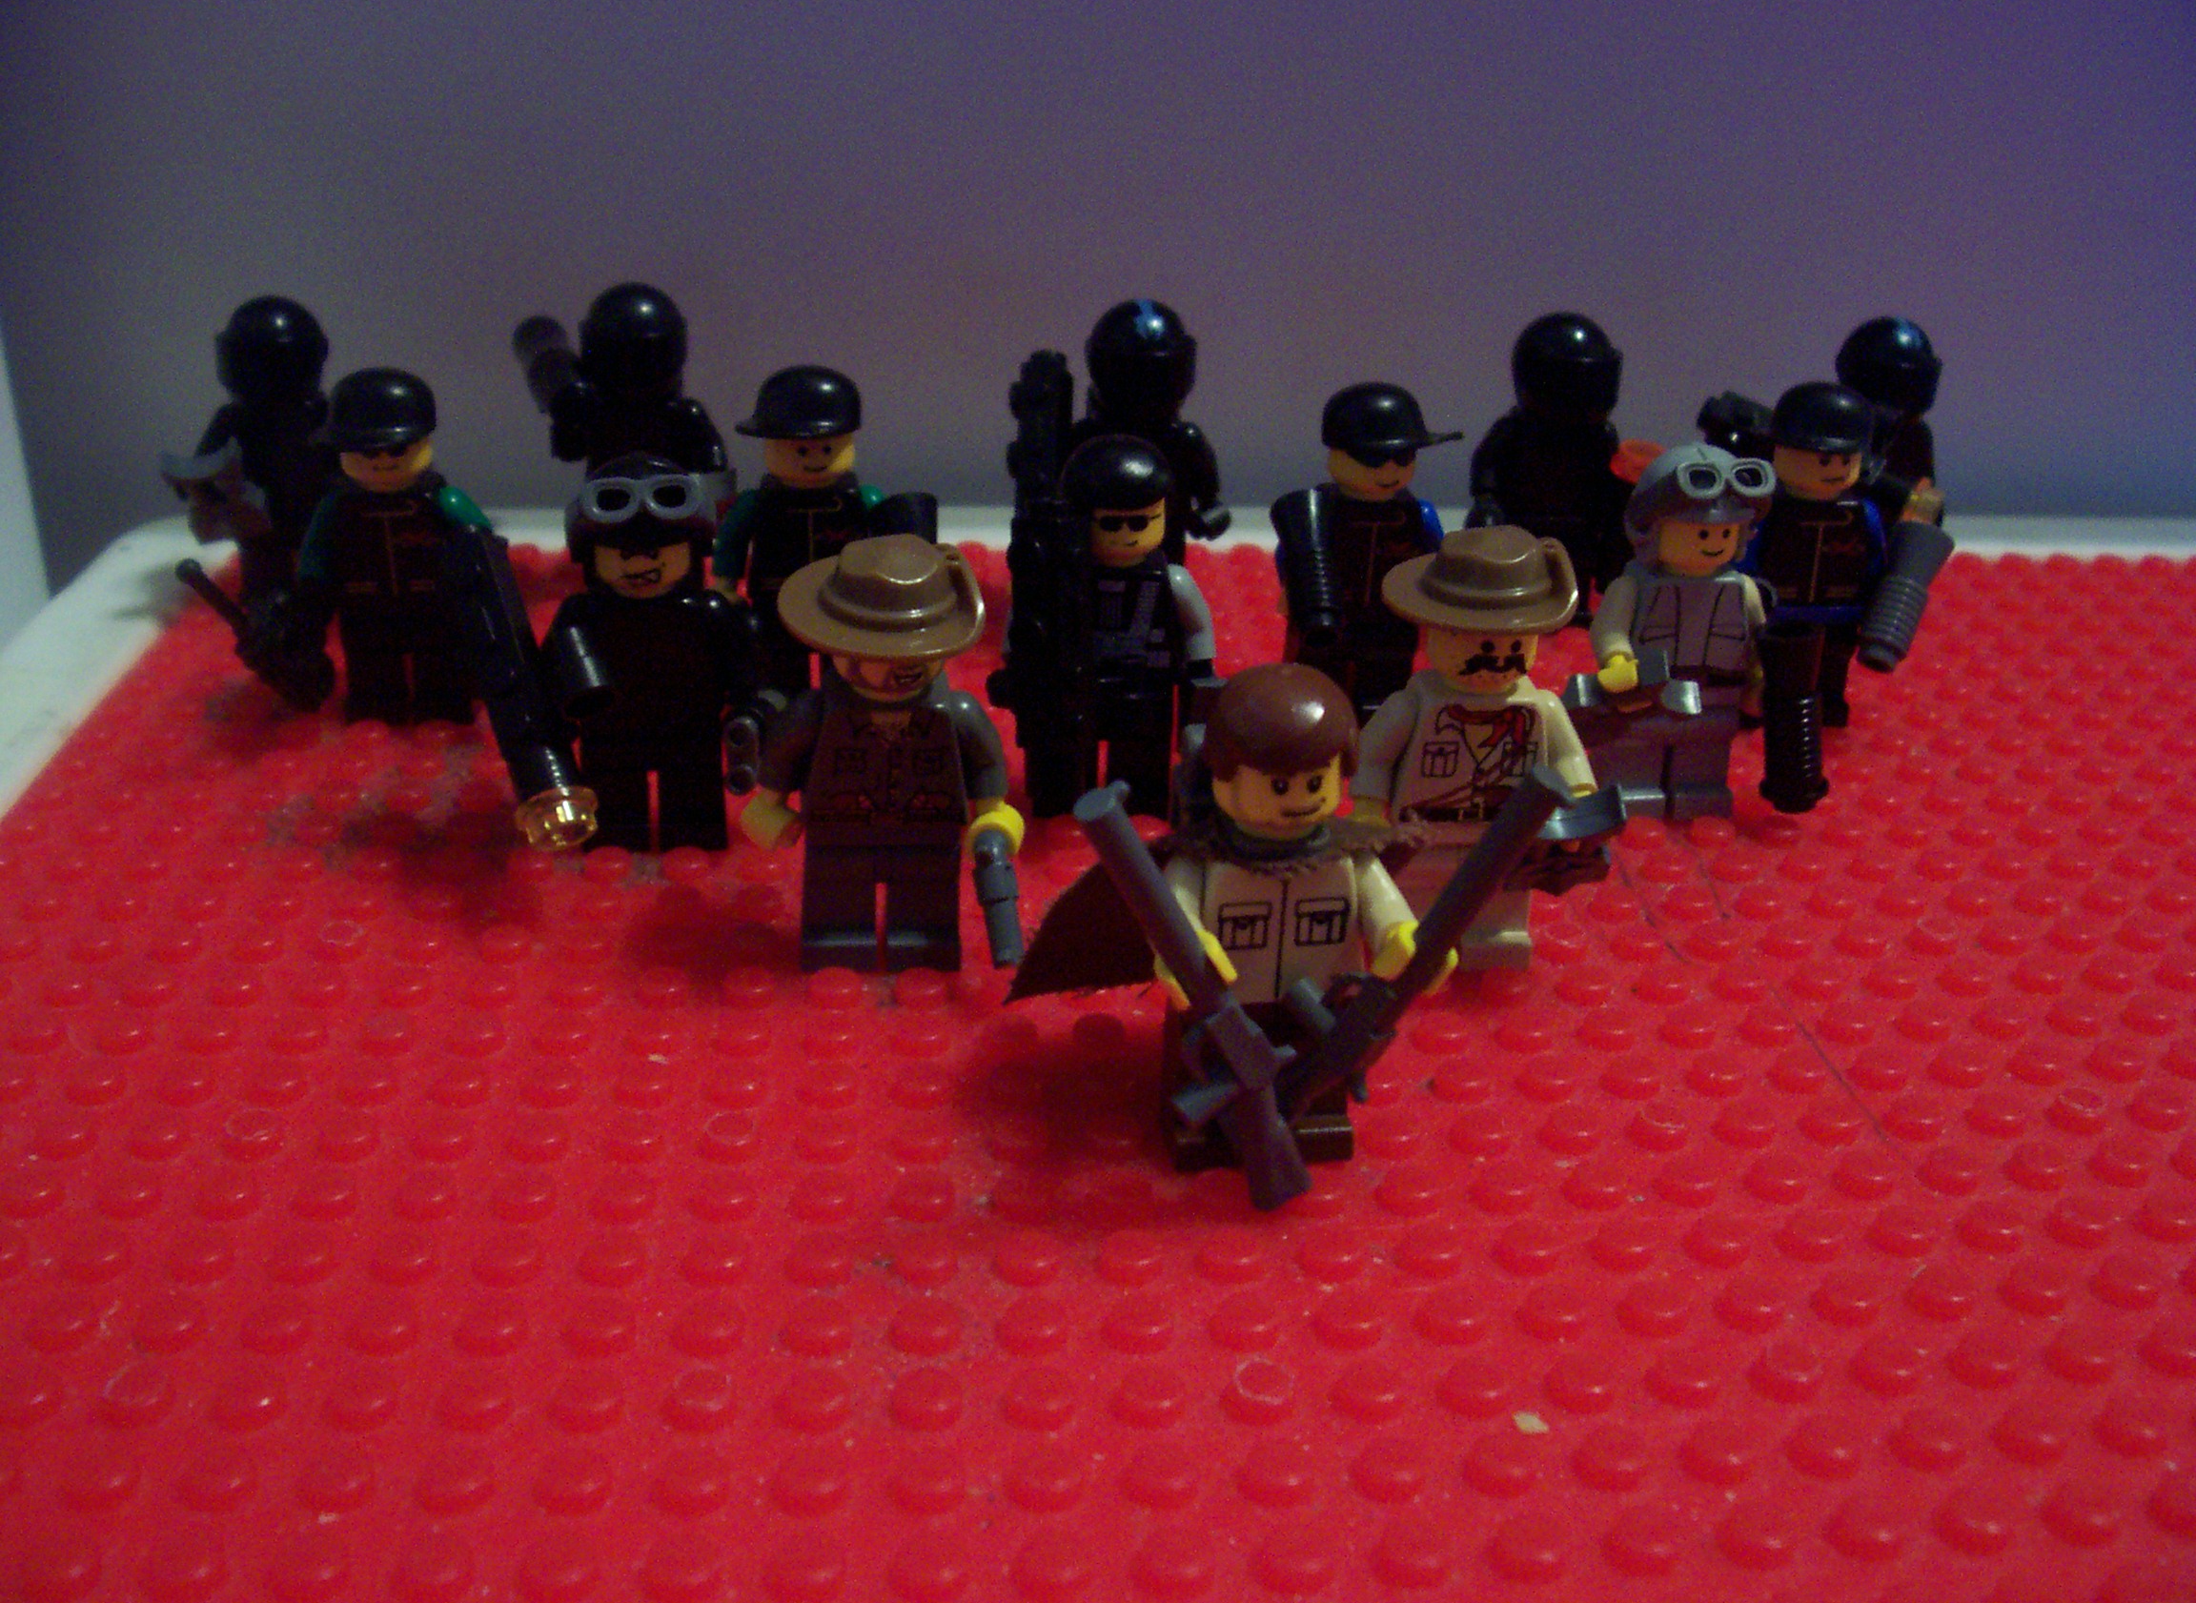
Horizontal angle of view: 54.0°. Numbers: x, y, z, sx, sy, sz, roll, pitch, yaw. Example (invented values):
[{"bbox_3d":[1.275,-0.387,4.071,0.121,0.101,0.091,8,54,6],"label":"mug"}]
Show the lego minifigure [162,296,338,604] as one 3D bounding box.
[{"bbox_3d":[-0.103,-0.043,0.270,0.024,0.043,0.015,0,27,-5],"label":"lego minifigure"}]

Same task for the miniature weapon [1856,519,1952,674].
[{"bbox_3d":[0.094,-0.024,0.252,0.007,0.009,0.018,20,73,30],"label":"miniature weapon"}]

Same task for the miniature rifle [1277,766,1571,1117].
[{"bbox_3d":[0.023,0.012,0.164,0.012,0.038,0.005,29,21,-18],"label":"miniature rifle"}]

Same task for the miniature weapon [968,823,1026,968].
[{"bbox_3d":[-0.009,0.009,0.201,0.004,0.014,0.008,-8,-2,-1],"label":"miniature weapon"}]

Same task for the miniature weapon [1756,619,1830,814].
[{"bbox_3d":[0.074,-0.009,0.230,0.008,0.021,0.010,-6,8,-24],"label":"miniature weapon"}]

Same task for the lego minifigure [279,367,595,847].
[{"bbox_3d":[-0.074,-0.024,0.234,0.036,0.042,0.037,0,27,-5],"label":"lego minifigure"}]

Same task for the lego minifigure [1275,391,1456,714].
[{"bbox_3d":[0.031,-0.028,0.253,0.025,0.042,0.018,0,27,-5],"label":"lego minifigure"}]

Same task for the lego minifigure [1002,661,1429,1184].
[{"bbox_3d":[0.011,0.010,0.174,0.035,0.044,0.020,0,27,-5],"label":"lego minifigure"}]

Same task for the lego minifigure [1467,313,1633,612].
[{"bbox_3d":[0.059,-0.043,0.285,0.022,0.043,0.015,0,27,-5],"label":"lego minifigure"}]

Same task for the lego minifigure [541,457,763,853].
[{"bbox_3d":[-0.045,-0.014,0.218,0.023,0.042,0.018,0,27,-5],"label":"lego minifigure"}]

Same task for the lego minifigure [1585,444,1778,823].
[{"bbox_3d":[0.063,-0.018,0.235,0.024,0.043,0.018,0,27,-5],"label":"lego minifigure"}]

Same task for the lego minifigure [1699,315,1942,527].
[{"bbox_3d":[0.100,-0.046,0.296,0.037,0.043,0.018,0,27,-5],"label":"lego minifigure"}]

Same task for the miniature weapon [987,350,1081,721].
[{"bbox_3d":[-0.006,-0.025,0.214,0.009,0.042,0.008,0,27,-5],"label":"miniature weapon"}]

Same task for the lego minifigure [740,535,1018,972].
[{"bbox_3d":[-0.020,-0.004,0.200,0.026,0.043,0.020,0,27,-5],"label":"lego minifigure"}]

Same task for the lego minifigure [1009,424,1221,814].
[{"bbox_3d":[0.001,-0.018,0.229,0.024,0.042,0.015,0,27,-5],"label":"lego minifigure"}]

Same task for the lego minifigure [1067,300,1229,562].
[{"bbox_3d":[0.005,-0.044,0.280,0.022,0.043,0.015,0,27,-5],"label":"lego minifigure"}]

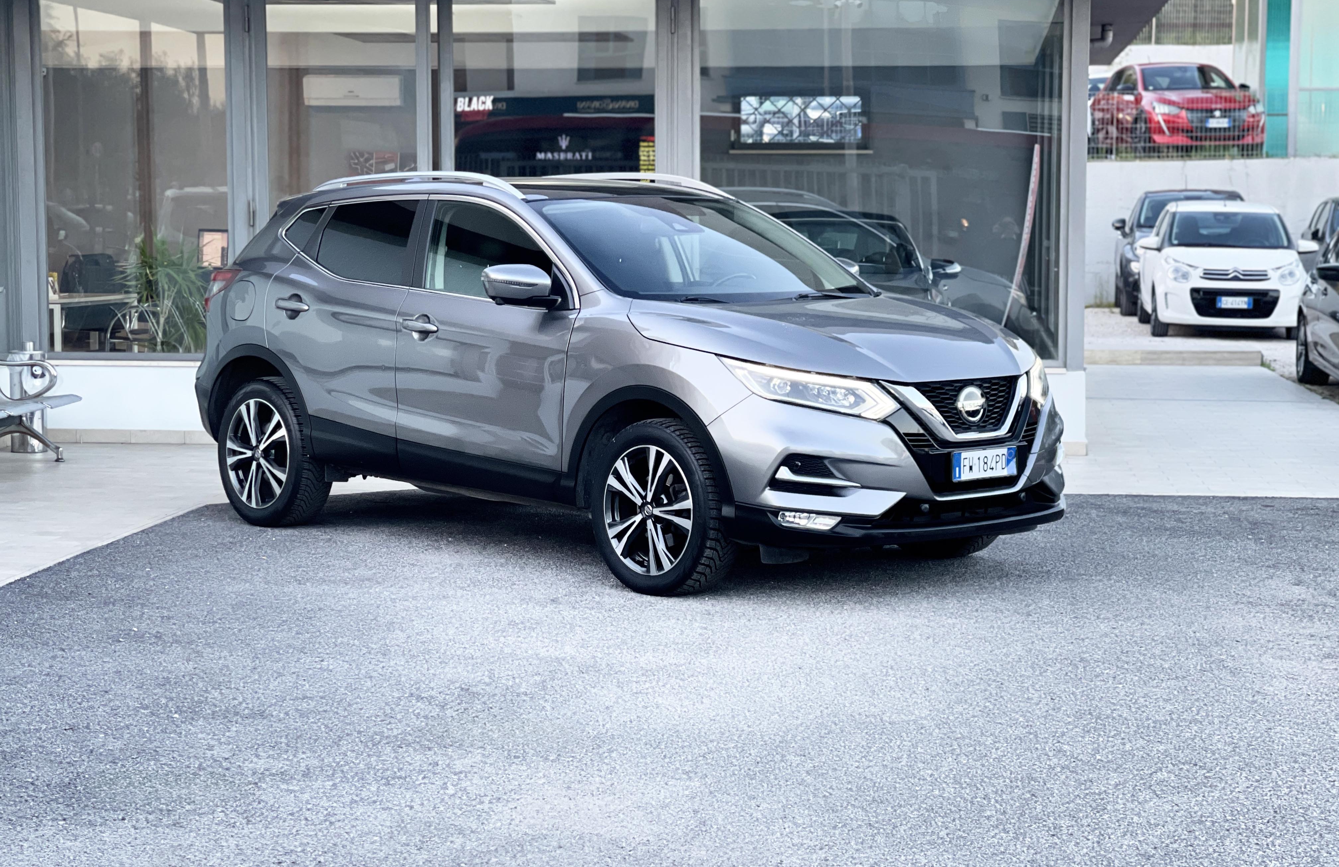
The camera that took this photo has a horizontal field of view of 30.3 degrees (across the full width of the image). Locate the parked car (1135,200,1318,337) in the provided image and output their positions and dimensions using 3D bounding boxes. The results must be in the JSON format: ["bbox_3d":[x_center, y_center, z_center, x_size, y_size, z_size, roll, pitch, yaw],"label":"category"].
[{"bbox_3d":[6.038,-1.845,27.178,1.670,1.460,3.460,1,6,7],"label":"parked car"}]

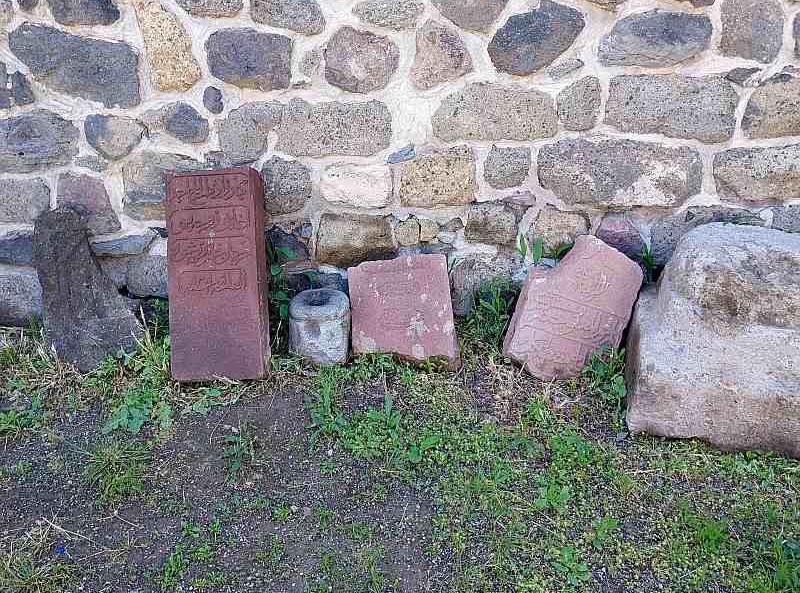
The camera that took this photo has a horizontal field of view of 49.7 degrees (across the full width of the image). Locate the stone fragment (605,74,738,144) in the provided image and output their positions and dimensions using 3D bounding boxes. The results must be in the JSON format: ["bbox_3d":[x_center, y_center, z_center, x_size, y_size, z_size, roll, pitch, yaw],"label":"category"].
[{"bbox_3d":[1.130,-0.805,3.648,0.537,0.278,0.193,0,20,4],"label":"stone fragment"}]

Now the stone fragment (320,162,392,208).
[{"bbox_3d":[-0.177,-0.486,3.635,0.292,0.185,0.180,0,20,2],"label":"stone fragment"}]

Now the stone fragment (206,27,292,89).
[{"bbox_3d":[-0.538,-0.842,3.066,0.288,0.211,0.127,0,21,3],"label":"stone fragment"}]

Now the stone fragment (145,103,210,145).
[{"bbox_3d":[-0.902,-0.726,3.554,0.252,0.166,0.150,0,20,2],"label":"stone fragment"}]

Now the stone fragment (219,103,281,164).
[{"bbox_3d":[-0.551,-0.597,3.161,0.219,0.210,0.126,0,21,3],"label":"stone fragment"}]

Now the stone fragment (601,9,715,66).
[{"bbox_3d":[1.036,-1.062,3.540,0.445,0.217,0.156,0,20,4],"label":"stone fragment"}]

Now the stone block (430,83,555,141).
[{"bbox_3d":[0.359,-0.723,3.321,0.455,0.213,0.171,-1,21,2],"label":"stone block"}]

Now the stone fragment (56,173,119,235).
[{"bbox_3d":[-1.403,-0.431,3.929,0.277,0.277,0.138,0,20,4],"label":"stone fragment"}]

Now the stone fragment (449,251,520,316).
[{"bbox_3d":[0.342,-0.077,3.481,0.269,0.236,0.160,2,22,6],"label":"stone fragment"}]

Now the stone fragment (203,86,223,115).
[{"bbox_3d":[-0.711,-0.750,3.292,0.065,0.101,0.044,-1,21,2],"label":"stone fragment"}]

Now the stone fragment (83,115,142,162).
[{"bbox_3d":[-1.249,-0.707,3.803,0.250,0.200,0.112,0,20,4],"label":"stone fragment"}]

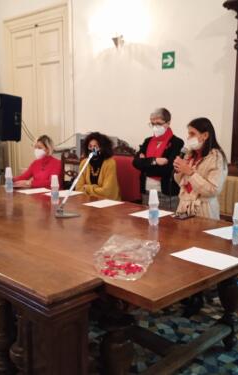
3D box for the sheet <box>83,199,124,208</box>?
[{"bbox_3d":[-0.127,0.138,3.452,0.210,0.005,0.297,7,11,39],"label":"sheet"}]

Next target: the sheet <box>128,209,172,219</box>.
[{"bbox_3d":[0.243,0.198,3.055,0.297,0.003,0.210,-7,11,-45],"label":"sheet"}]

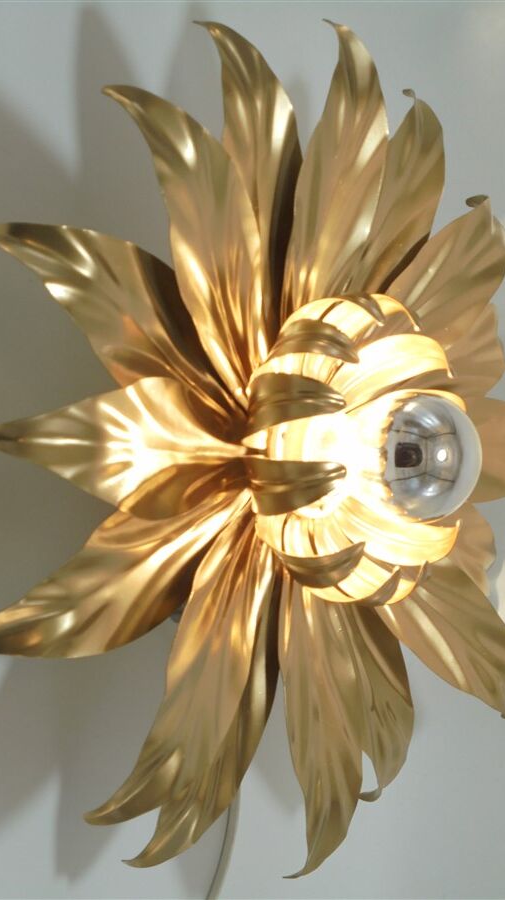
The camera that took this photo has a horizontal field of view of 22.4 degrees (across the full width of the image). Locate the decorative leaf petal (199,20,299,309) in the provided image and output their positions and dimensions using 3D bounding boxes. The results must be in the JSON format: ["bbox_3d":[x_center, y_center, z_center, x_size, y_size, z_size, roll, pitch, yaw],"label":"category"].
[{"bbox_3d":[-0.006,-0.119,0.624,0.035,0.062,0.176,11,118,38],"label":"decorative leaf petal"}]

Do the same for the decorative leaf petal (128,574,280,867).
[{"bbox_3d":[-0.018,0.114,0.624,0.035,0.174,0.062,-5,152,38],"label":"decorative leaf petal"}]

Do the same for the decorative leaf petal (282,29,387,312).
[{"bbox_3d":[0.036,-0.115,0.640,0.032,0.065,0.187,13,96,41],"label":"decorative leaf petal"}]

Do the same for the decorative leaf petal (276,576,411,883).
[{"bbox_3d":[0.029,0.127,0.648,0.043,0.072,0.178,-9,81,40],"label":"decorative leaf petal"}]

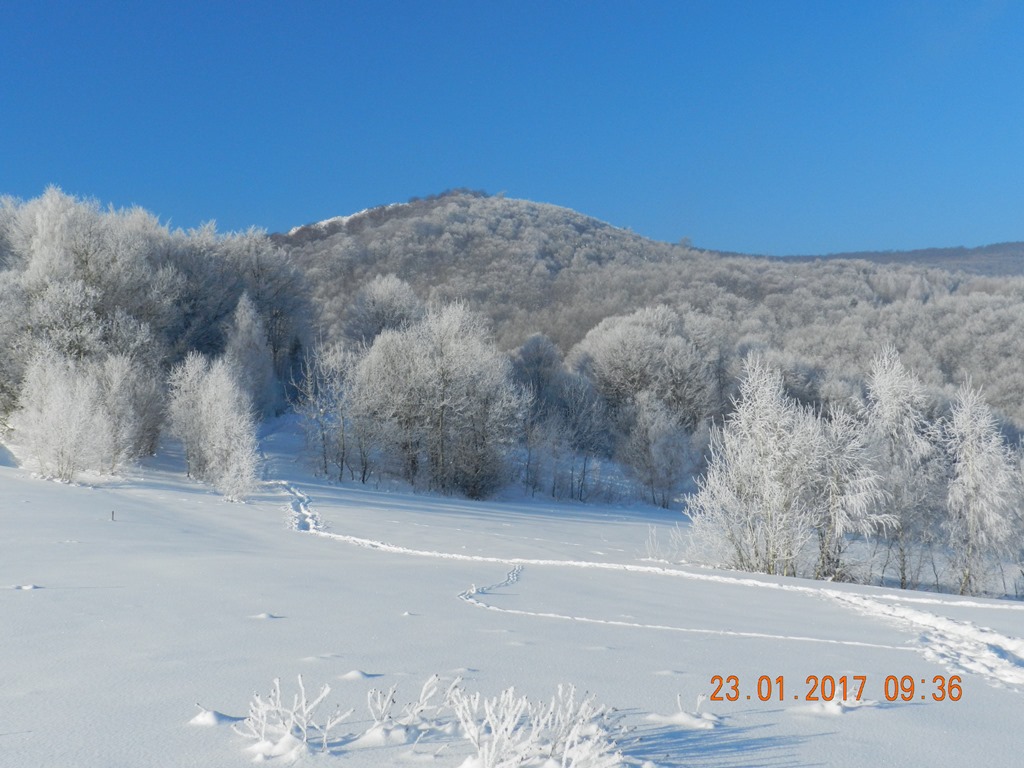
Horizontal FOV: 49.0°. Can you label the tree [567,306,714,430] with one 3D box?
[{"bbox_3d":[8.230,-0.290,72.000,9.200,9.300,8.600,0,0,0],"label":"tree"}]

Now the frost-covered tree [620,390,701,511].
[{"bbox_3d":[5.590,2.480,42.000,3.050,4.350,2.900,0,0,0],"label":"frost-covered tree"}]

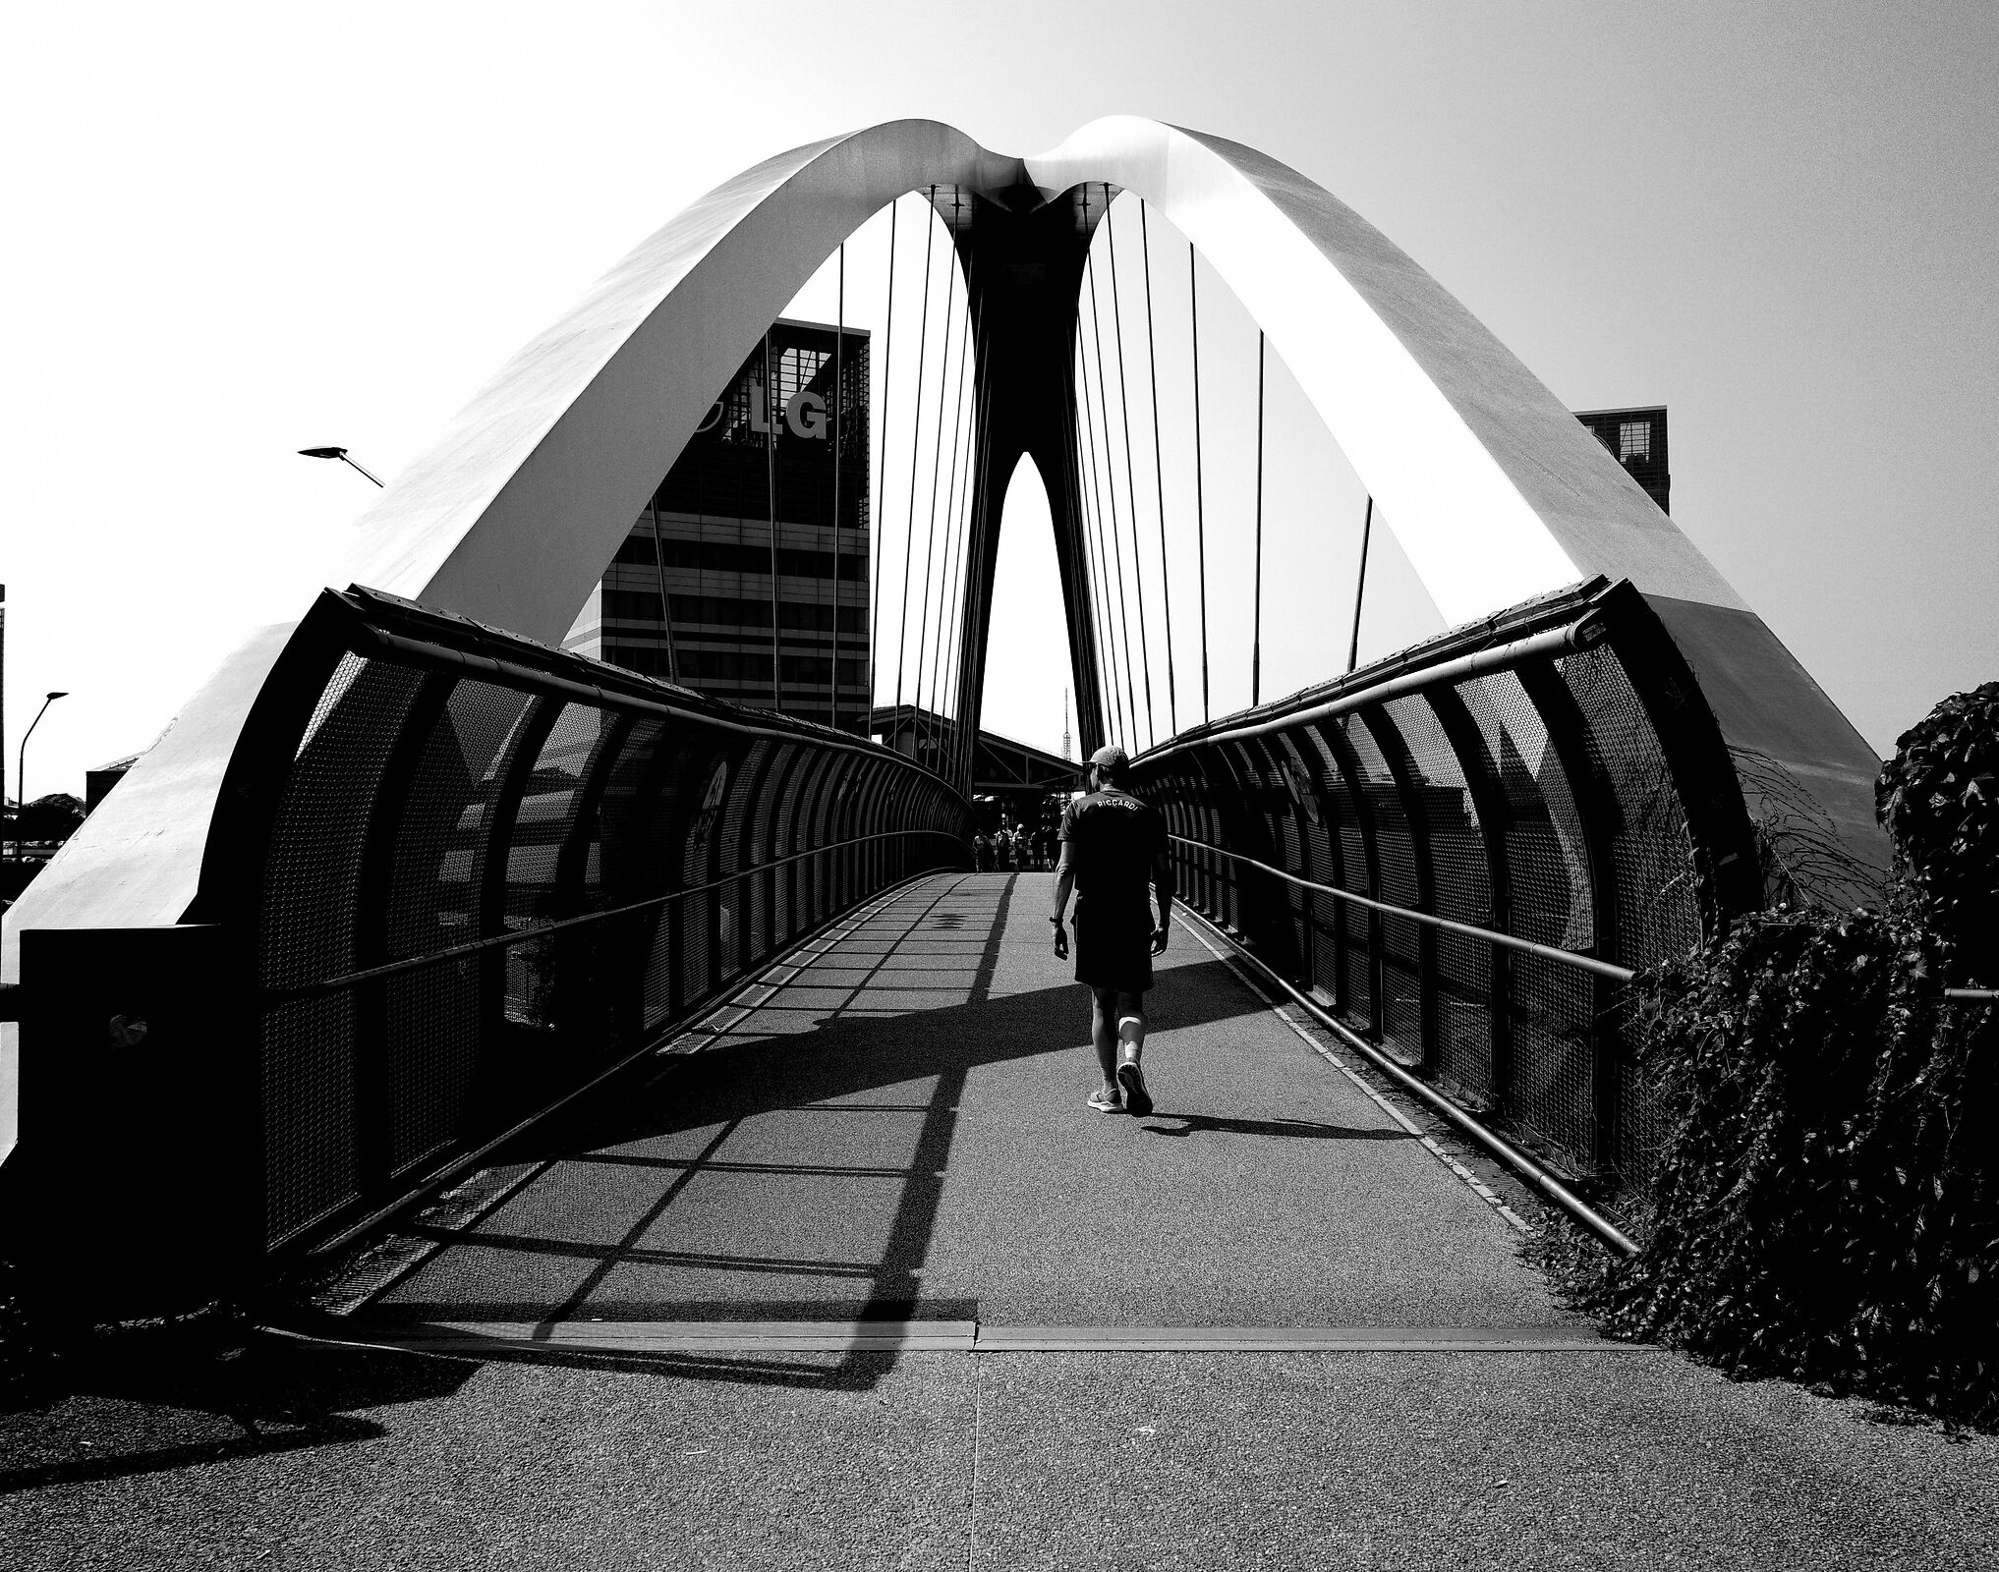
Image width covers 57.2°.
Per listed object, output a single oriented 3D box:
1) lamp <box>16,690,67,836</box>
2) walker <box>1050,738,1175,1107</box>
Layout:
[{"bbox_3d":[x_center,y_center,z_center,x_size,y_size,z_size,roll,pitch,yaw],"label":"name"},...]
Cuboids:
[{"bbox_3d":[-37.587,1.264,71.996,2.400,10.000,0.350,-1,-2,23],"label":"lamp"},{"bbox_3d":[0.549,0.689,8.883,0.590,1.764,0.500,0,-2,-3],"label":"walker"}]

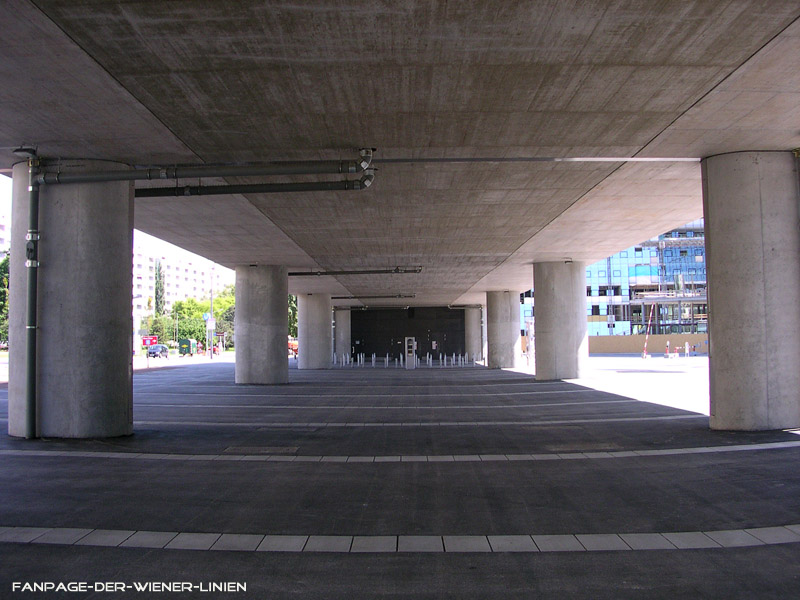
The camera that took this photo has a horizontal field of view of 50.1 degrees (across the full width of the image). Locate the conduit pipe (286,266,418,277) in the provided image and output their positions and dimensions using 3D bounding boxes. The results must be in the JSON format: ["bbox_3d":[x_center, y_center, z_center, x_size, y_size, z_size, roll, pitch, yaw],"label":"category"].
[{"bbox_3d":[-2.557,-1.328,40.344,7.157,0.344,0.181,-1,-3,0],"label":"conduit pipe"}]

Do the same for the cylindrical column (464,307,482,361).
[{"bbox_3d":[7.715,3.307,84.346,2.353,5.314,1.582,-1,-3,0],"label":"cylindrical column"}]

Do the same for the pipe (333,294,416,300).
[{"bbox_3d":[-2.372,-0.216,62.823,7.088,0.327,0.181,-1,-3,0],"label":"pipe"}]

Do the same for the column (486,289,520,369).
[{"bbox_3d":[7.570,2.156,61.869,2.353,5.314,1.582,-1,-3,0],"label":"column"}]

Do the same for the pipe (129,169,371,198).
[{"bbox_3d":[-3.370,-2.405,17.885,5.656,0.396,0.181,-2,-3,0],"label":"pipe"}]

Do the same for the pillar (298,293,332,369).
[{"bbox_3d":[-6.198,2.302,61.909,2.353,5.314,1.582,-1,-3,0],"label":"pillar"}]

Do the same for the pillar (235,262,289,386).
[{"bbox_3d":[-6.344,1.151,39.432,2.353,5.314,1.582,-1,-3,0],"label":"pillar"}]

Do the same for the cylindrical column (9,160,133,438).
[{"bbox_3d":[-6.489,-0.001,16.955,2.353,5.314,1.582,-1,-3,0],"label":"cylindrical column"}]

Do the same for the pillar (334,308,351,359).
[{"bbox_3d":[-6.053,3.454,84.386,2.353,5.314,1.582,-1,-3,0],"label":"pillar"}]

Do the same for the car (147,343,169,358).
[{"bbox_3d":[-33.996,7.258,120.008,1.820,1.750,4.500,-1,-3,0],"label":"car"}]

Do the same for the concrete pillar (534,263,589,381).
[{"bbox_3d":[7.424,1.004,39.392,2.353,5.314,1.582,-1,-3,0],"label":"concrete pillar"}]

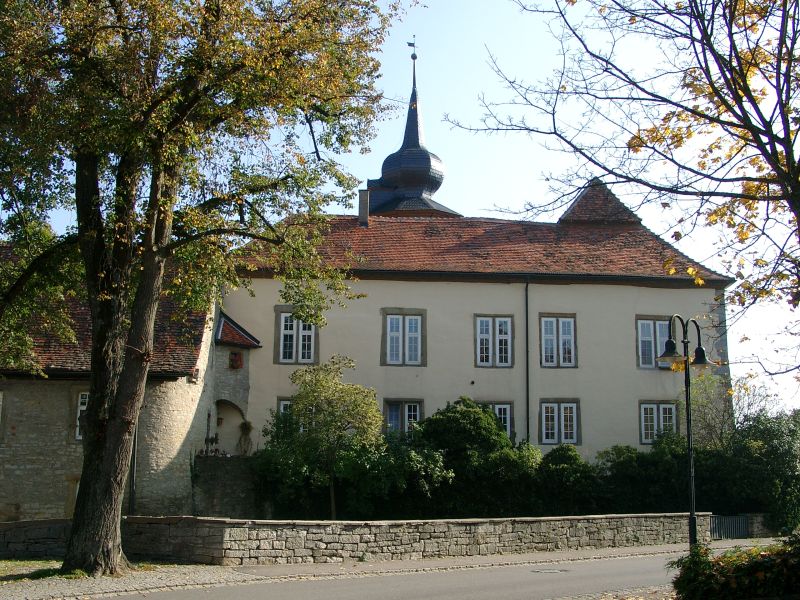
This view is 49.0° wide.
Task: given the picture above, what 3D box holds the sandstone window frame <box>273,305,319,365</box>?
[{"bbox_3d":[-3.501,1.205,29.766,1.533,2.017,0.220,1,-10,-5],"label":"sandstone window frame"}]

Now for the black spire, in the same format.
[{"bbox_3d":[0.719,-9.719,49.397,5.290,10.330,5.290,1,-11,-4],"label":"black spire"}]

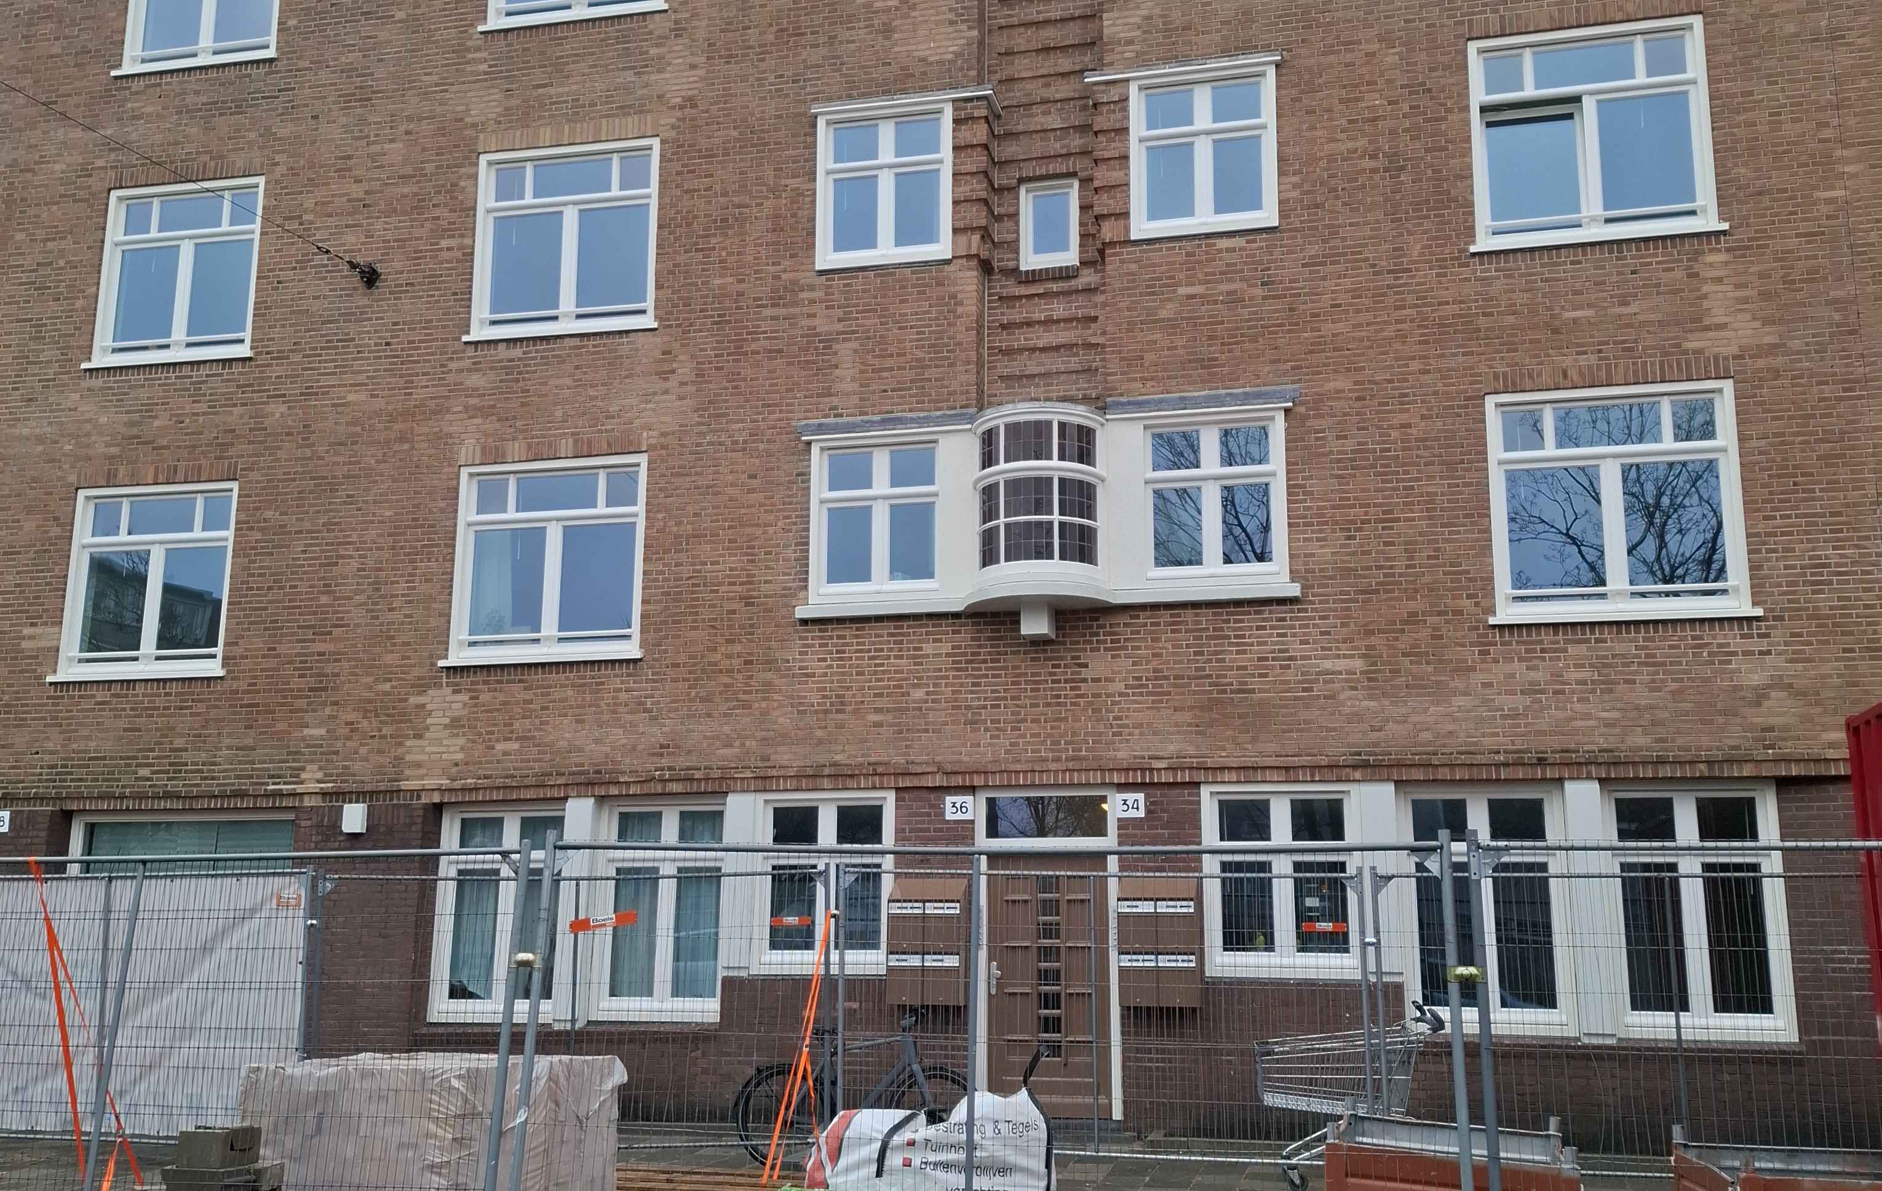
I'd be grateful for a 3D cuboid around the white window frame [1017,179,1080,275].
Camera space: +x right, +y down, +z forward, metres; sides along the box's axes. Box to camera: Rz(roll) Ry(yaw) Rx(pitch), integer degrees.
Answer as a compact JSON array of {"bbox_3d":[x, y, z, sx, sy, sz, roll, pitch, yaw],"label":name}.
[{"bbox_3d":[0.954,-3.196,14.486,0.505,0.790,0.120,-2,-11,13],"label":"white window frame"}]

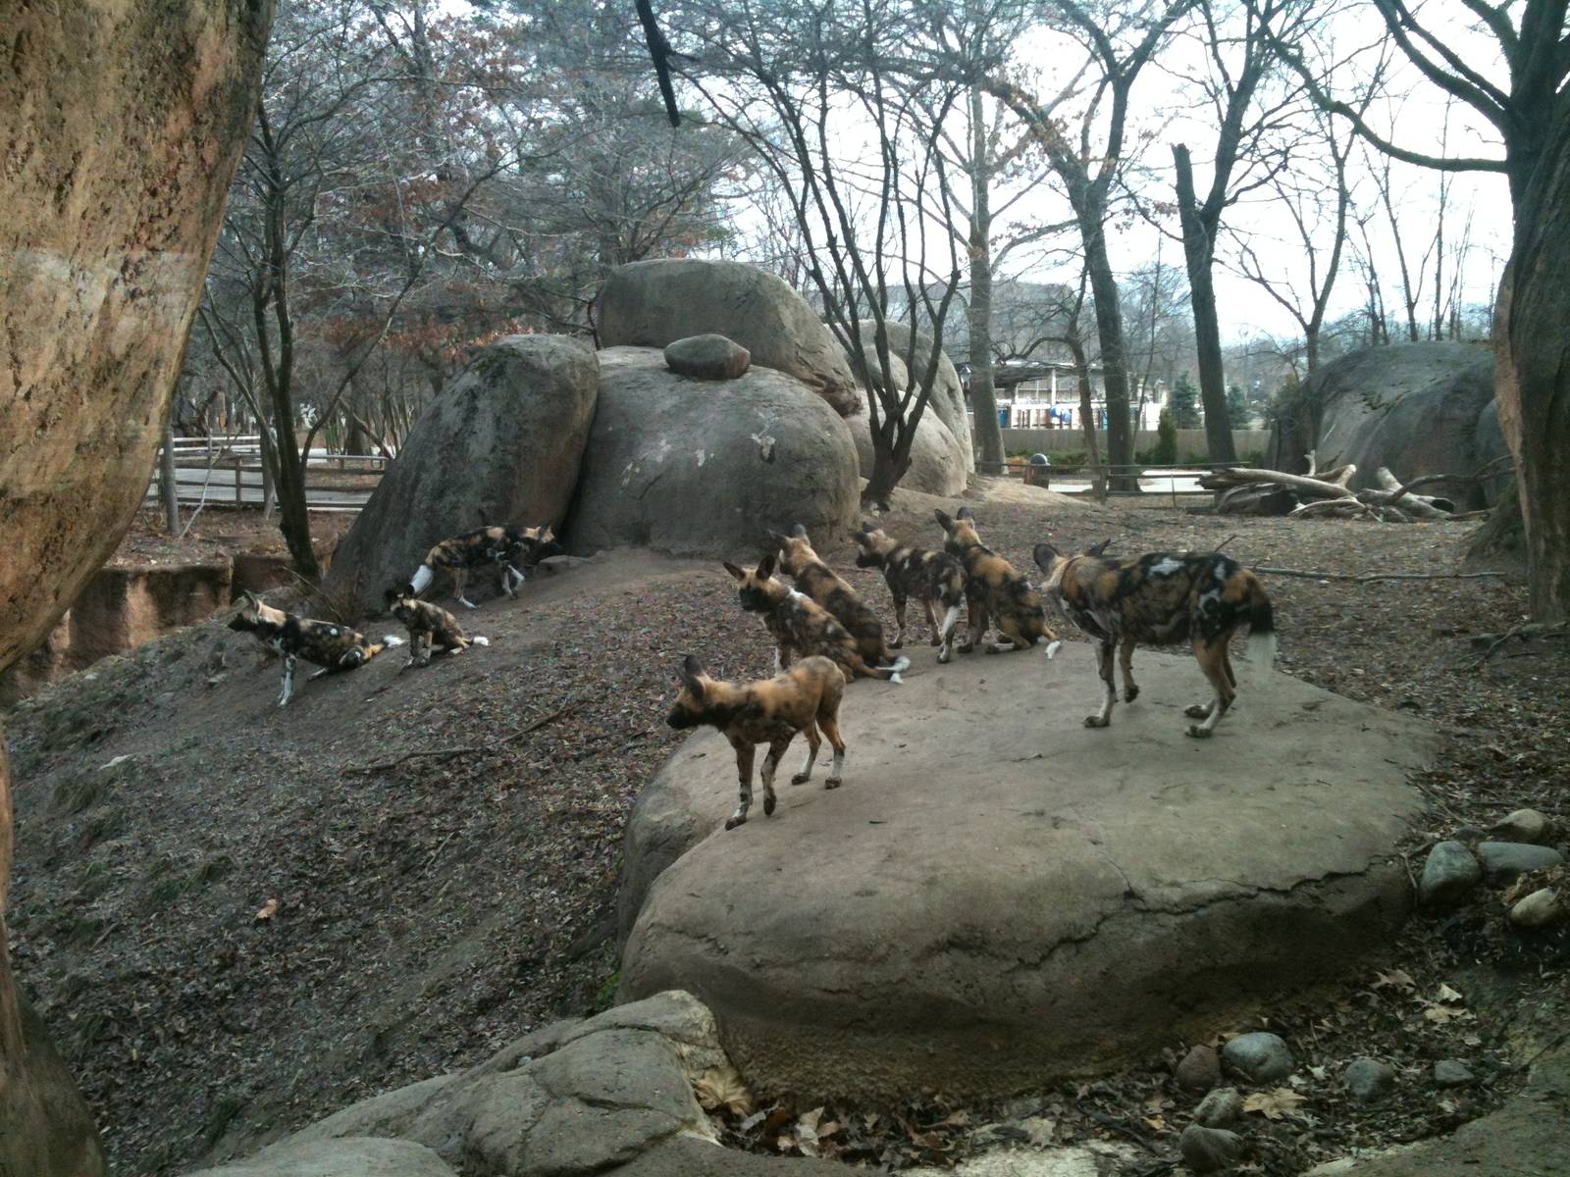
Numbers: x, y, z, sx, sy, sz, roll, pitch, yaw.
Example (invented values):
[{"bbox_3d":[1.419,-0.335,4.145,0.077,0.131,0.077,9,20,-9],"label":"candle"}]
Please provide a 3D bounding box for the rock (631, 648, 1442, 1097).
[{"bbox_3d":[1.000,0.816,6.228,2.850,0.580,4.300,2,7,17],"label":"rock"}]

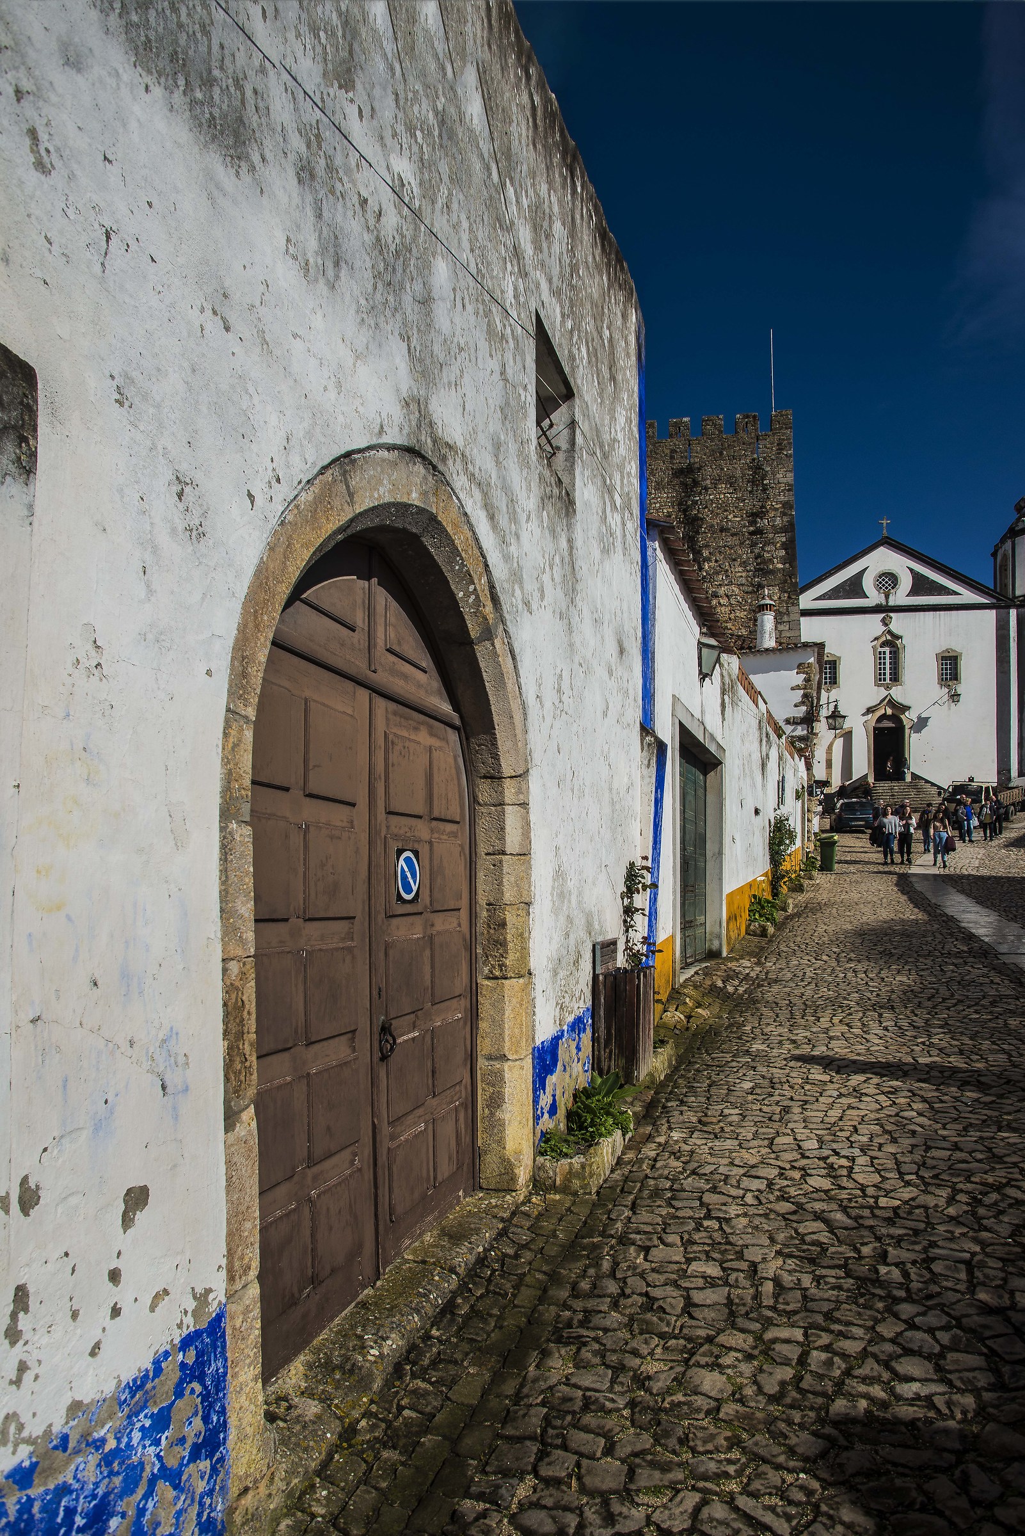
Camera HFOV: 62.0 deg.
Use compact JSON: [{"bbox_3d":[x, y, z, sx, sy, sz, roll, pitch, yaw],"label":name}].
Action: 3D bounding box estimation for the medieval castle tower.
[{"bbox_3d":[11.635,-8.472,50.000,8.600,20.500,8.200,-1,-4,9],"label":"medieval castle tower"}]

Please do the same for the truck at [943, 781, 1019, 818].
[{"bbox_3d":[23.255,1.636,42.300,5.000,2.080,1.800,3,-5,-42],"label":"truck"}]

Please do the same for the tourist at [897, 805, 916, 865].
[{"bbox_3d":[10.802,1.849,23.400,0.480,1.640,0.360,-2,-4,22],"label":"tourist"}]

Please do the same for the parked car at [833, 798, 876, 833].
[{"bbox_3d":[16.550,2.294,41.300,1.620,1.460,4.000,-1,-4,14],"label":"parked car"}]

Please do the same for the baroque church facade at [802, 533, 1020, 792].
[{"bbox_3d":[22.545,-6.000,50.500,13.500,15.200,2.500,-1,-4,9],"label":"baroque church facade"}]

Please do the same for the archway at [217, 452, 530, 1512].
[{"bbox_3d":[-0.390,0.430,2.900,0.350,2.720,2.200,-2,-4,20],"label":"archway"}]

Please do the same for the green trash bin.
[{"bbox_3d":[7.988,2.141,21.600,0.530,0.940,0.470,-2,-4,31],"label":"green trash bin"}]

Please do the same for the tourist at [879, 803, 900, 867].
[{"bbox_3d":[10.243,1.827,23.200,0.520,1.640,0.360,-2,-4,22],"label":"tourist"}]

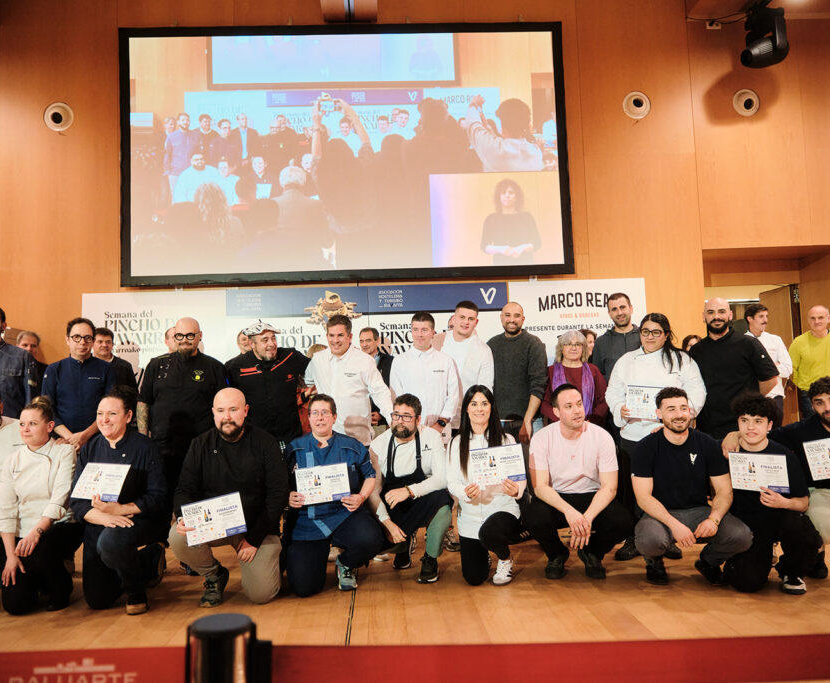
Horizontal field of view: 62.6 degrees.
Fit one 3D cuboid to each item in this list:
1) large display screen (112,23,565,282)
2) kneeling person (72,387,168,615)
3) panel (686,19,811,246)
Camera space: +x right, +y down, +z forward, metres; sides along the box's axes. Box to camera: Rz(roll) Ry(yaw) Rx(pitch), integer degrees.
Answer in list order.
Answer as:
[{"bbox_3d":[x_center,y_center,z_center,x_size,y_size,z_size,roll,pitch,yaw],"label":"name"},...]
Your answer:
[{"bbox_3d":[-0.687,-1.932,6.927,4.533,2.644,0.080,-2,-4,-2],"label":"large display screen"},{"bbox_3d":[-1.711,0.876,3.980,0.540,1.220,0.740,-2,-4,-7],"label":"kneeling person"},{"bbox_3d":[3.813,-2.381,7.795,1.263,2.660,0.050,-2,-4,-2],"label":"panel"}]

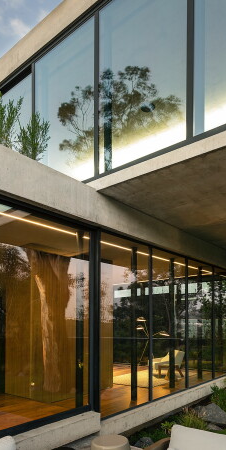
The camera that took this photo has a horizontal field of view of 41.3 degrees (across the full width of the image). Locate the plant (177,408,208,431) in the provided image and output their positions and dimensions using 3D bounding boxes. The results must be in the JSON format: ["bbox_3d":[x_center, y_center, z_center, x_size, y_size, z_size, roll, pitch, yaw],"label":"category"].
[{"bbox_3d":[1.365,3.348,5.150,0.480,0.380,0.440,0,-8,0],"label":"plant"}]

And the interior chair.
[{"bbox_3d":[1.404,3.614,7.800,0.760,0.700,0.700,2,-8,-14],"label":"interior chair"}]

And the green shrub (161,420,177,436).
[{"bbox_3d":[0.942,3.397,5.000,0.260,0.260,0.260,0,-8,0],"label":"green shrub"}]

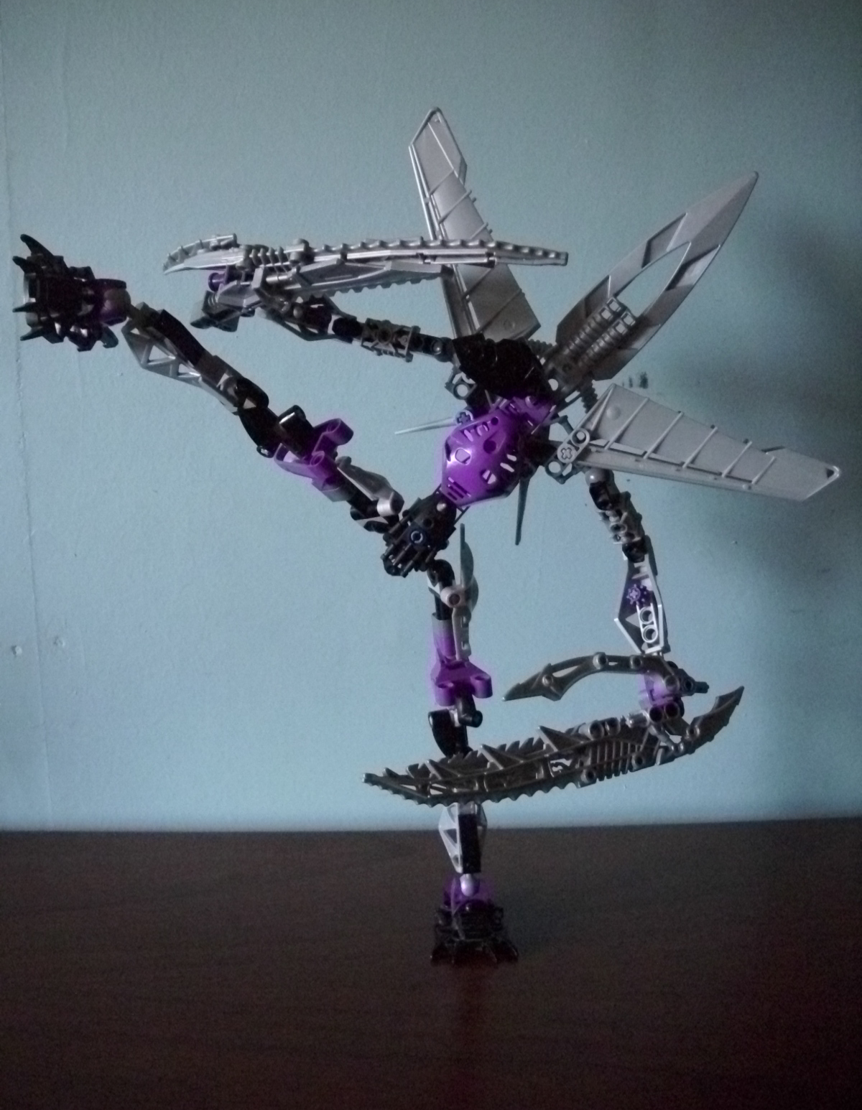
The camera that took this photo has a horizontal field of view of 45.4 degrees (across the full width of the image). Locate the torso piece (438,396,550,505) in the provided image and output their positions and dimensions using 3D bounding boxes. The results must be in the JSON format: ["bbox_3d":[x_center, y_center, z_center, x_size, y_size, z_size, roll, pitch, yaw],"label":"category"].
[{"bbox_3d":[0.026,-0.040,0.398,0.033,0.047,0.027,37,-3,7],"label":"torso piece"}]

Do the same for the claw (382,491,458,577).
[{"bbox_3d":[-0.004,-0.008,0.400,0.022,0.036,0.020,41,0,2],"label":"claw"}]

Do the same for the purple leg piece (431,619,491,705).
[{"bbox_3d":[0.012,0.042,0.405,0.023,0.033,0.019,-6,8,-19],"label":"purple leg piece"}]

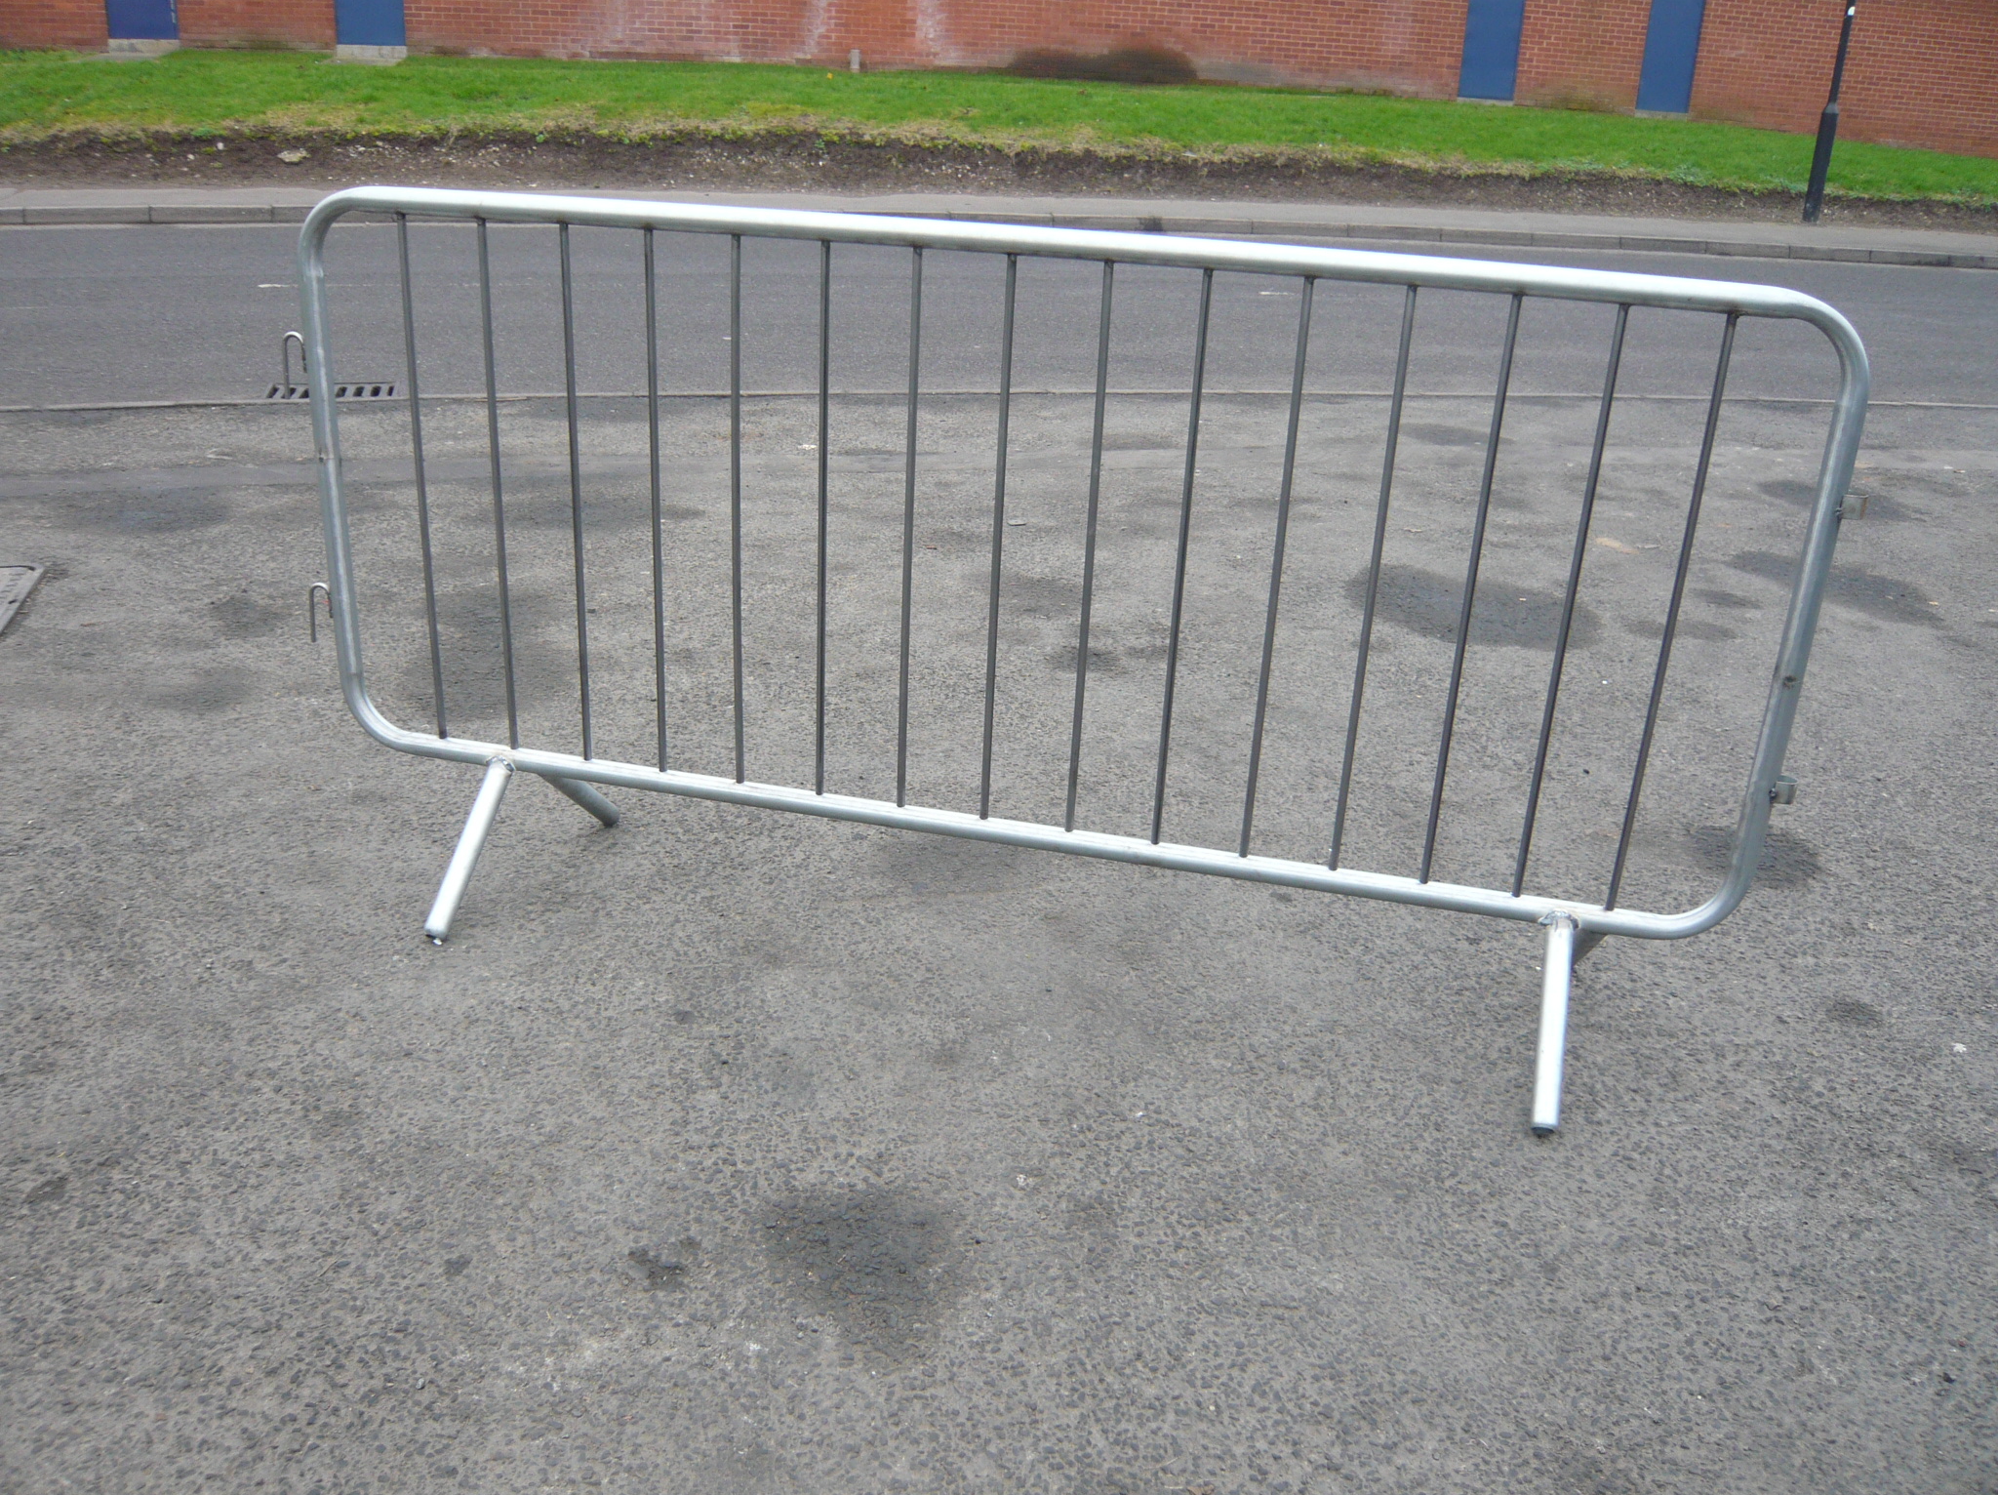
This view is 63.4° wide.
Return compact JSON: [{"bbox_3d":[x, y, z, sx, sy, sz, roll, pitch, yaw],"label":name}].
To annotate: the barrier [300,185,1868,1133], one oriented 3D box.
[{"bbox_3d":[-0.009,-0.191,2.413,2.275,1.124,0.540,8,22,12],"label":"barrier"}]

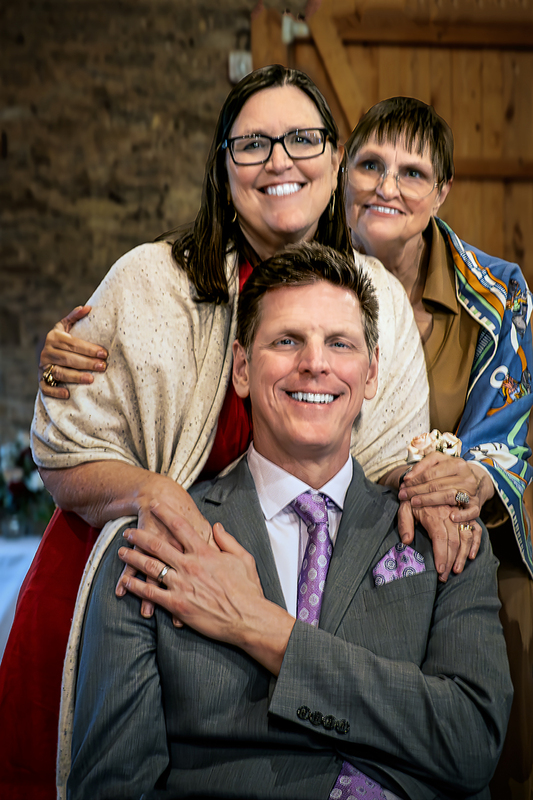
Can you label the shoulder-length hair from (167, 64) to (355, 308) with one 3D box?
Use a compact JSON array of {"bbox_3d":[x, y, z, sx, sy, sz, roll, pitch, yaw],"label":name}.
[{"bbox_3d":[-0.008,-0.312,1.330,0.265,0.350,0.235,-4,1,2],"label":"shoulder-length hair"}]

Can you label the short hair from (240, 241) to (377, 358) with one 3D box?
[{"bbox_3d":[0.053,-0.113,1.180,0.180,0.175,0.210,3,-5,-3],"label":"short hair"}]

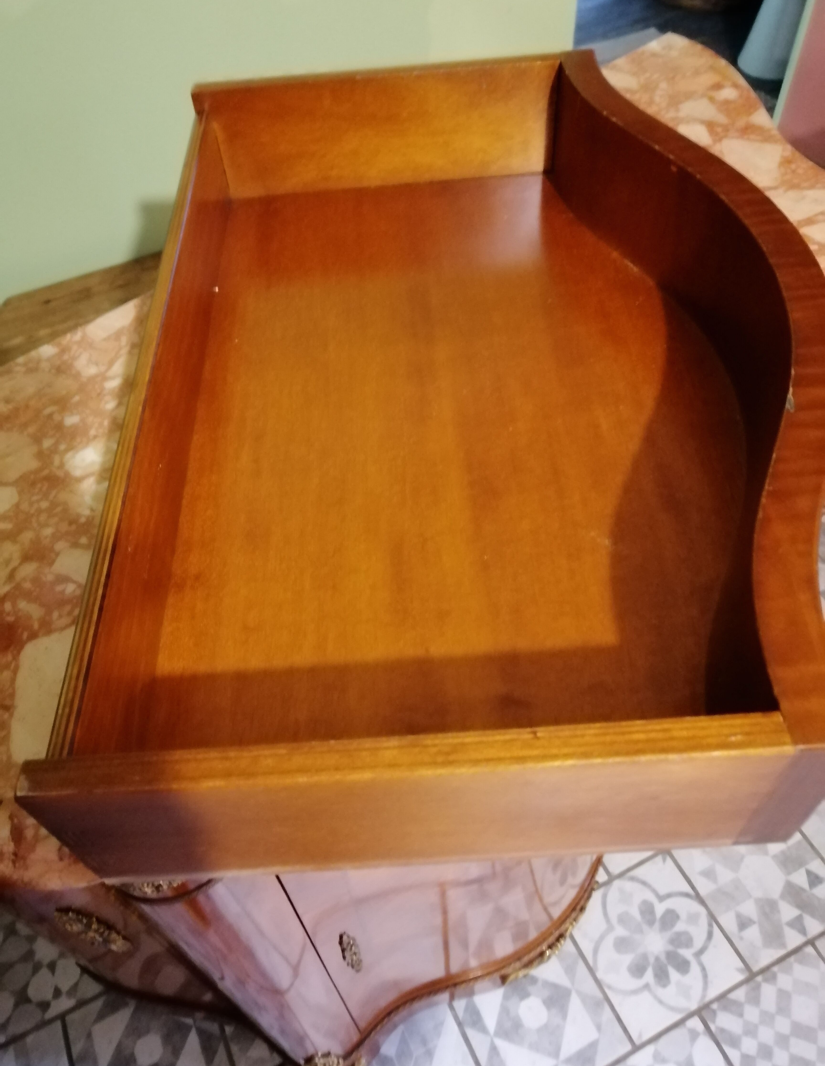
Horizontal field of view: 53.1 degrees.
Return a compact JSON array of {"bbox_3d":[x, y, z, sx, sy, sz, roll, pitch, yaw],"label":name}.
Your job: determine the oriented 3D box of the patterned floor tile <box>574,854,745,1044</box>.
[{"bbox_3d":[0.363,0.621,1.252,0.202,0.010,0.202,-23,54,-14],"label":"patterned floor tile"}]

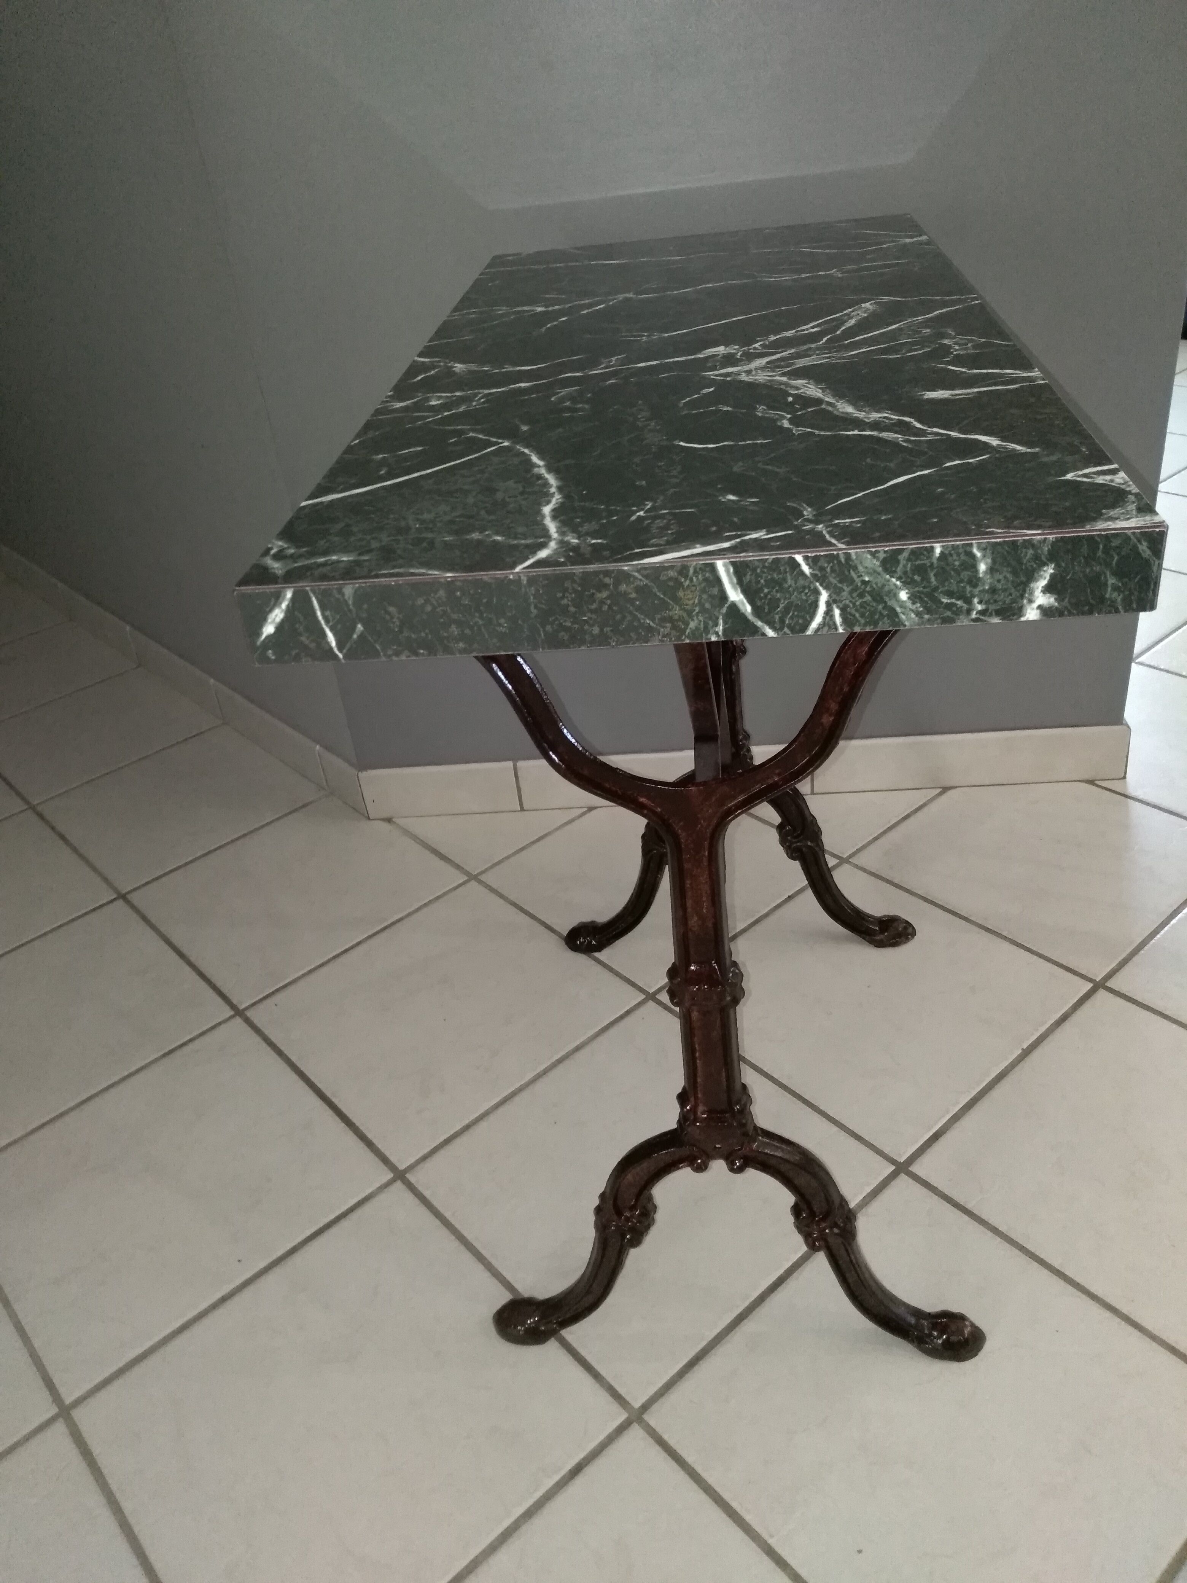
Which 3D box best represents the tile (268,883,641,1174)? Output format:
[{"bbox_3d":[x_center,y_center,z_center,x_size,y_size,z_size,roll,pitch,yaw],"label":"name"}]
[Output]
[{"bbox_3d":[-0.174,0.249,1.369,0.334,0.010,0.334,-30,39,-31],"label":"tile"}]

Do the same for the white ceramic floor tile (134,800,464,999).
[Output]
[{"bbox_3d":[-0.398,0.131,1.596,0.334,0.010,0.334,-30,39,-31],"label":"white ceramic floor tile"}]

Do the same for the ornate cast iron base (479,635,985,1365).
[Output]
[{"bbox_3d":[0.105,0.029,0.985,0.388,0.714,0.535,-2,33,8],"label":"ornate cast iron base"}]

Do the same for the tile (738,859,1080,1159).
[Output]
[{"bbox_3d":[0.304,0.223,1.318,0.334,0.010,0.334,-30,39,-31],"label":"tile"}]

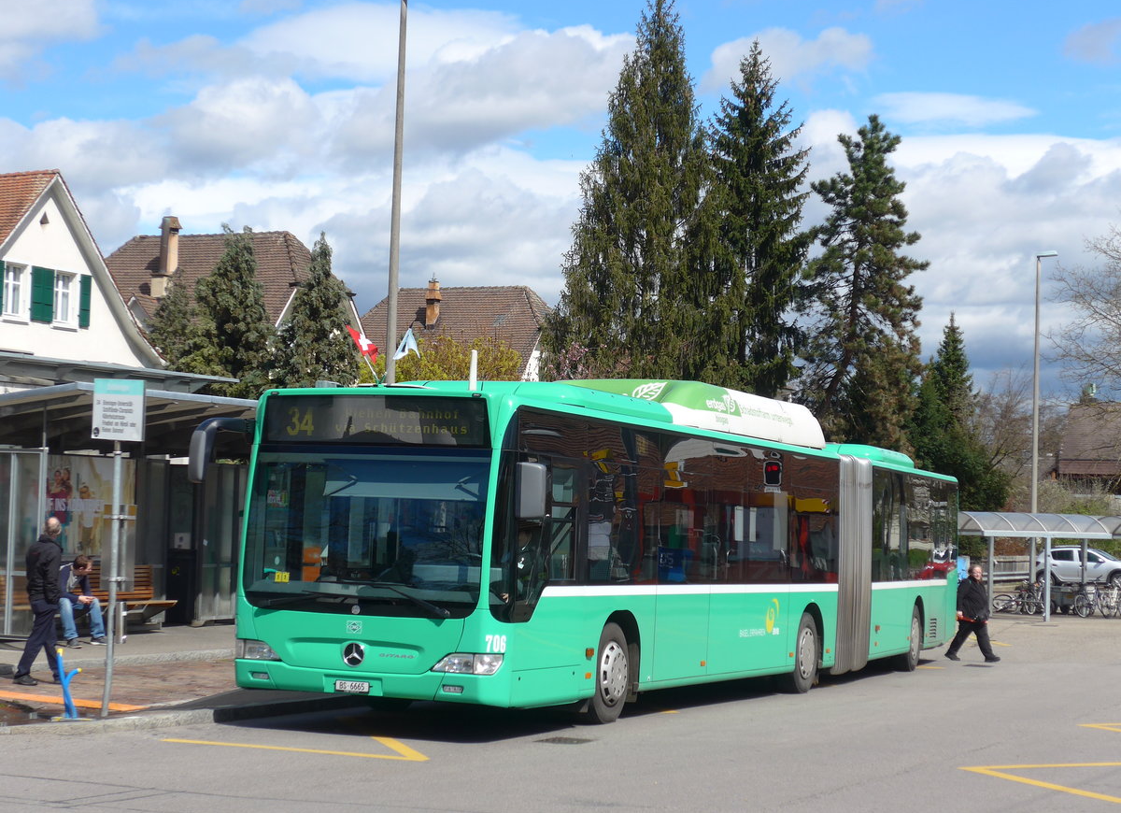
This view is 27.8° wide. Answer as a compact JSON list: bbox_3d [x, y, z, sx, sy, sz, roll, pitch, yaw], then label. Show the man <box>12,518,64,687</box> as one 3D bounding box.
[{"bbox_3d":[-5.234,1.955,22.700,0.620,1.700,0.520,4,-4,-35],"label":"man"}]

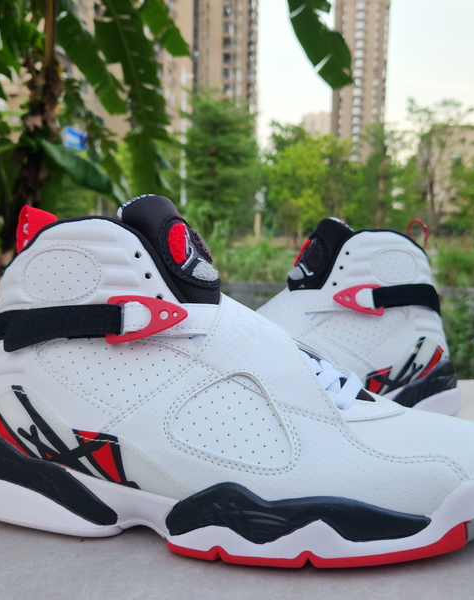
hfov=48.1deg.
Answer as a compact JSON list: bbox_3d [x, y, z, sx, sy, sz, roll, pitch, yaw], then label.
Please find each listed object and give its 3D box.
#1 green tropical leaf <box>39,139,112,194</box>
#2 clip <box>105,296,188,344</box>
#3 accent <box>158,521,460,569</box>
[{"bbox_3d":[-0.547,-0.452,1.800,0.240,0.190,0.120,0,4,-11],"label":"green tropical leaf"},{"bbox_3d":[-0.044,0.010,0.259,0.041,0.024,0.009,1,4,-6],"label":"clip"},{"bbox_3d":[0.037,0.112,0.251,0.144,0.017,0.025,1,4,2],"label":"accent"}]

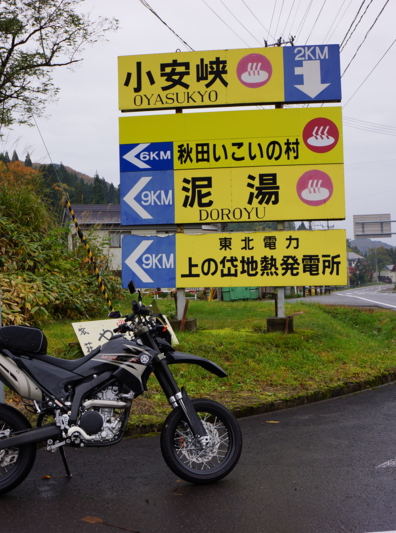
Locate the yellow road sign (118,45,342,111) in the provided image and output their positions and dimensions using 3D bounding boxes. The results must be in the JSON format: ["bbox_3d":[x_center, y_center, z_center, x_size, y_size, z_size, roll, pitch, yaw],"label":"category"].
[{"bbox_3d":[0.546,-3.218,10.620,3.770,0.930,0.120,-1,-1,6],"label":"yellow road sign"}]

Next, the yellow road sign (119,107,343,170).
[{"bbox_3d":[0.568,-2.162,10.550,3.770,0.920,0.120,-1,-1,6],"label":"yellow road sign"}]

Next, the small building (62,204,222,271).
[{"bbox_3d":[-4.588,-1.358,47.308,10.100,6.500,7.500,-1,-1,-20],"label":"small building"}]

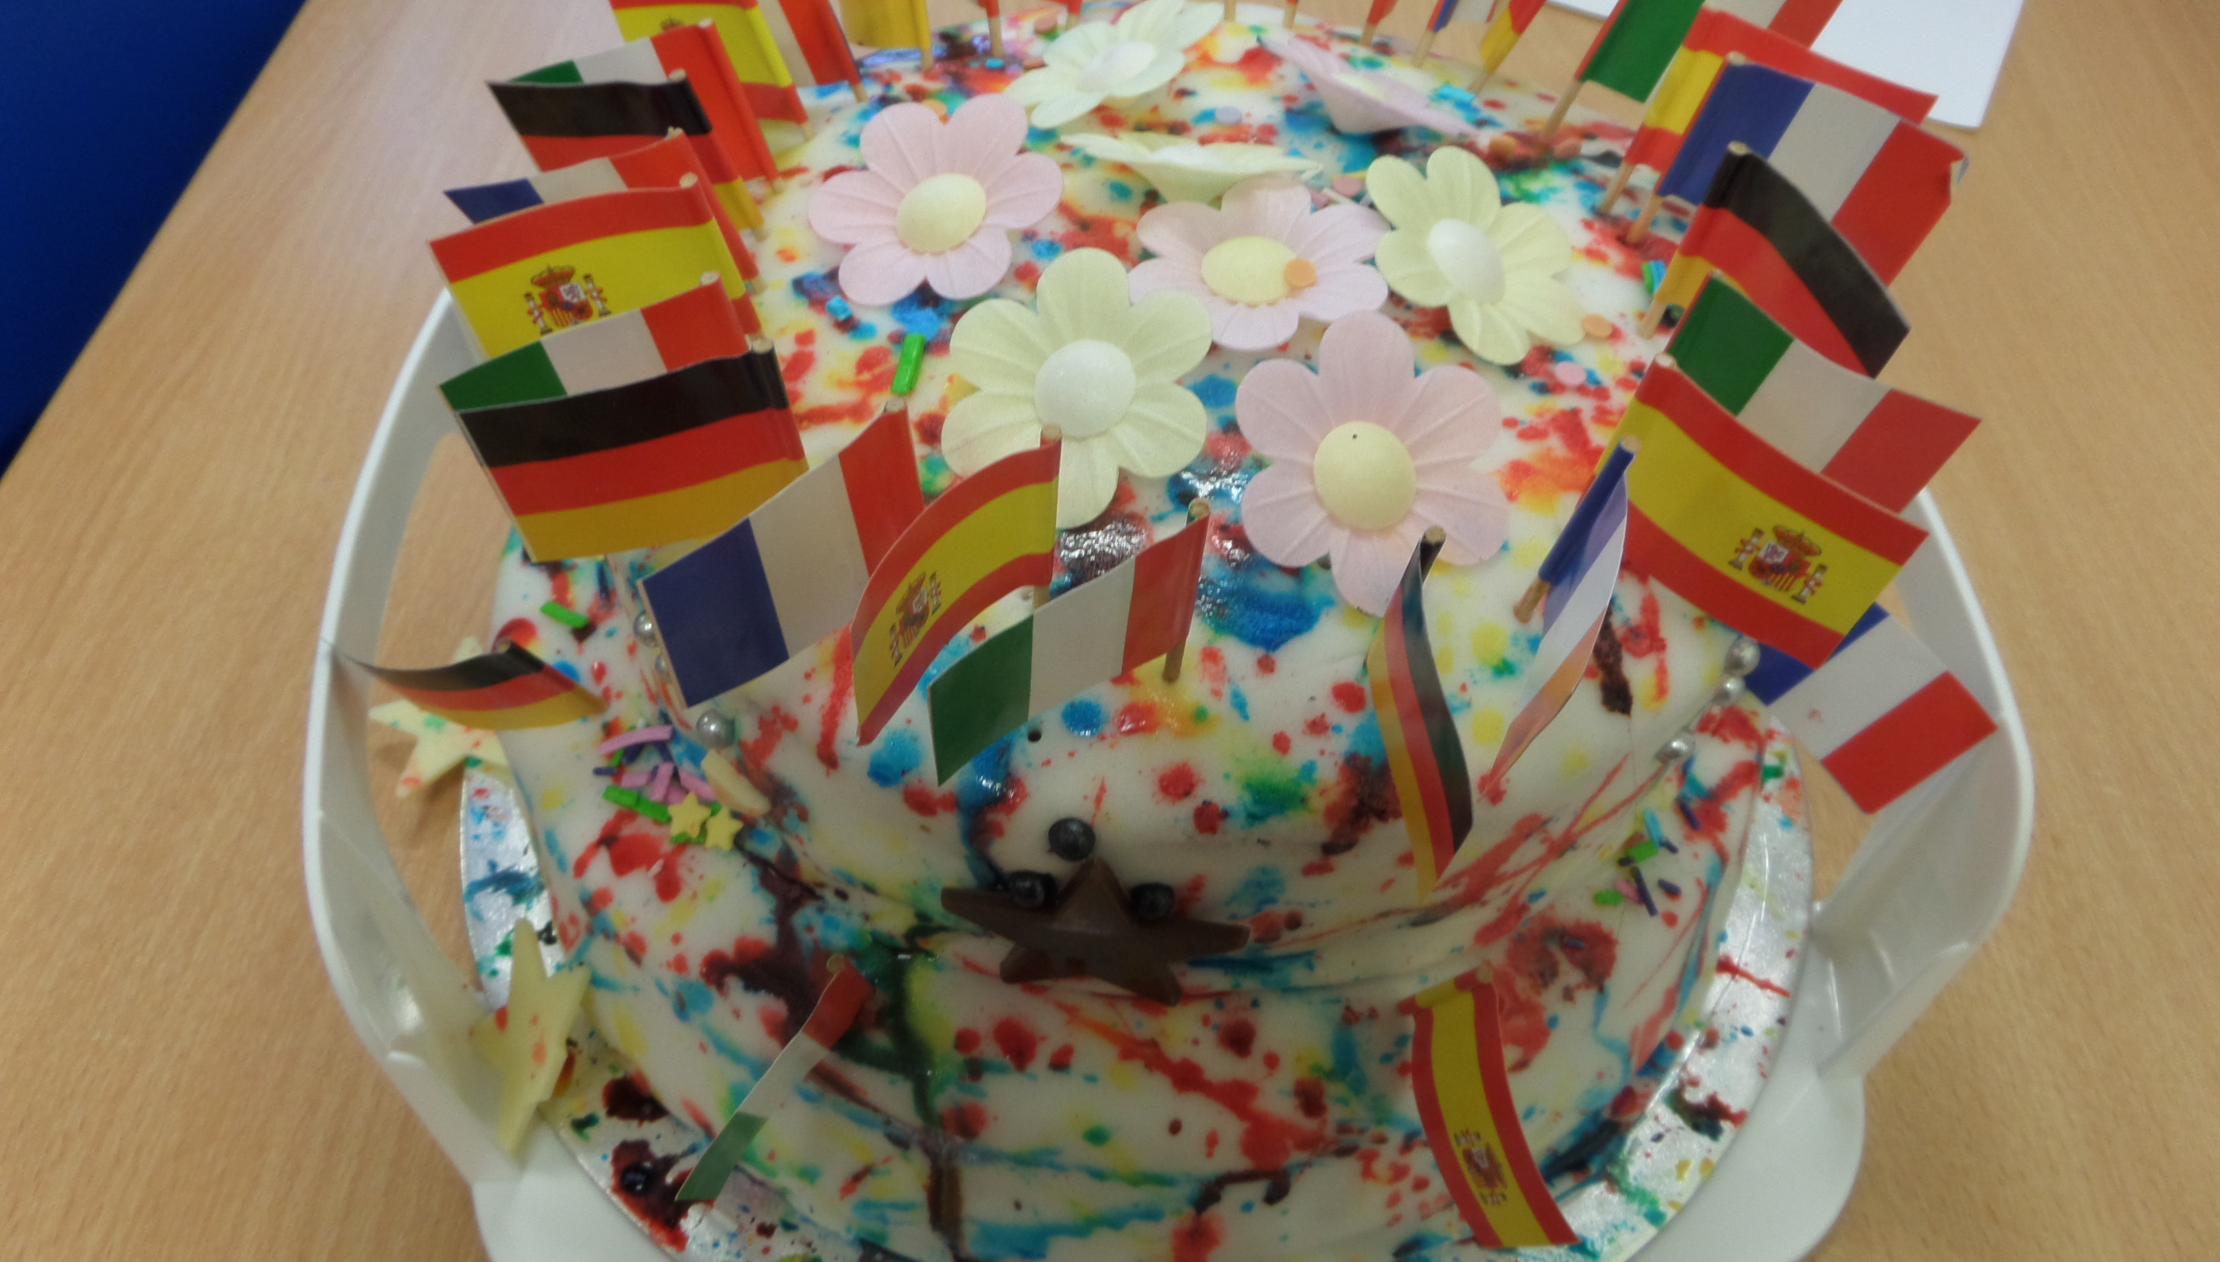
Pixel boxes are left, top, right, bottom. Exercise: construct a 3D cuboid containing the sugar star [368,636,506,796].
[{"bbox_3d":[-0.121,0.016,0.290,0.036,0.005,0.036,1,51,4],"label":"sugar star"}]

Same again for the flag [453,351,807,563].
[{"bbox_3d":[-0.052,-0.019,0.176,0.034,0.025,0.004,-12,51,-7],"label":"flag"}]

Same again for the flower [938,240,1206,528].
[{"bbox_3d":[-0.004,-0.031,0.199,0.036,0.009,0.036,0,80,-2],"label":"flower"}]

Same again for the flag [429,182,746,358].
[{"bbox_3d":[-0.066,-0.044,0.197,0.035,0.025,0.006,-7,57,1],"label":"flag"}]

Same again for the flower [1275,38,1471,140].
[{"bbox_3d":[0.040,-0.085,0.241,0.036,0.010,0.036,16,33,-17],"label":"flower"}]

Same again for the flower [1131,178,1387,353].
[{"bbox_3d":[0.021,-0.051,0.216,0.036,0.010,0.036,4,54,0],"label":"flower"}]

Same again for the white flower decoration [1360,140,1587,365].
[{"bbox_3d":[0.050,-0.052,0.217,0.035,0.011,0.035,7,73,-25],"label":"white flower decoration"}]

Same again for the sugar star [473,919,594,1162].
[{"bbox_3d":[-0.096,0.068,0.255,0.005,0.036,0.036,16,41,-44],"label":"sugar star"}]

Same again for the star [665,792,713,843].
[{"bbox_3d":[-0.059,0.026,0.216,0.007,0.002,0.006,-1,70,22],"label":"star"}]

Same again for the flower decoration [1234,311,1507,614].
[{"bbox_3d":[0.032,-0.020,0.189,0.036,0.009,0.037,0,88,8],"label":"flower decoration"}]

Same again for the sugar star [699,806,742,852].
[{"bbox_3d":[-0.054,0.028,0.215,0.007,0.002,0.006,6,78,26],"label":"sugar star"}]

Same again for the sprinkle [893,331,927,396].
[{"bbox_3d":[-0.027,-0.036,0.209,0.003,0.002,0.011,5,51,2],"label":"sprinkle"}]

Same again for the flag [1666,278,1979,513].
[{"bbox_3d":[0.083,-0.025,0.188,0.033,0.027,0.004,35,60,18],"label":"flag"}]

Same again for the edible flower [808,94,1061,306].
[{"bbox_3d":[-0.024,-0.061,0.224,0.037,0.008,0.038,-5,70,13],"label":"edible flower"}]

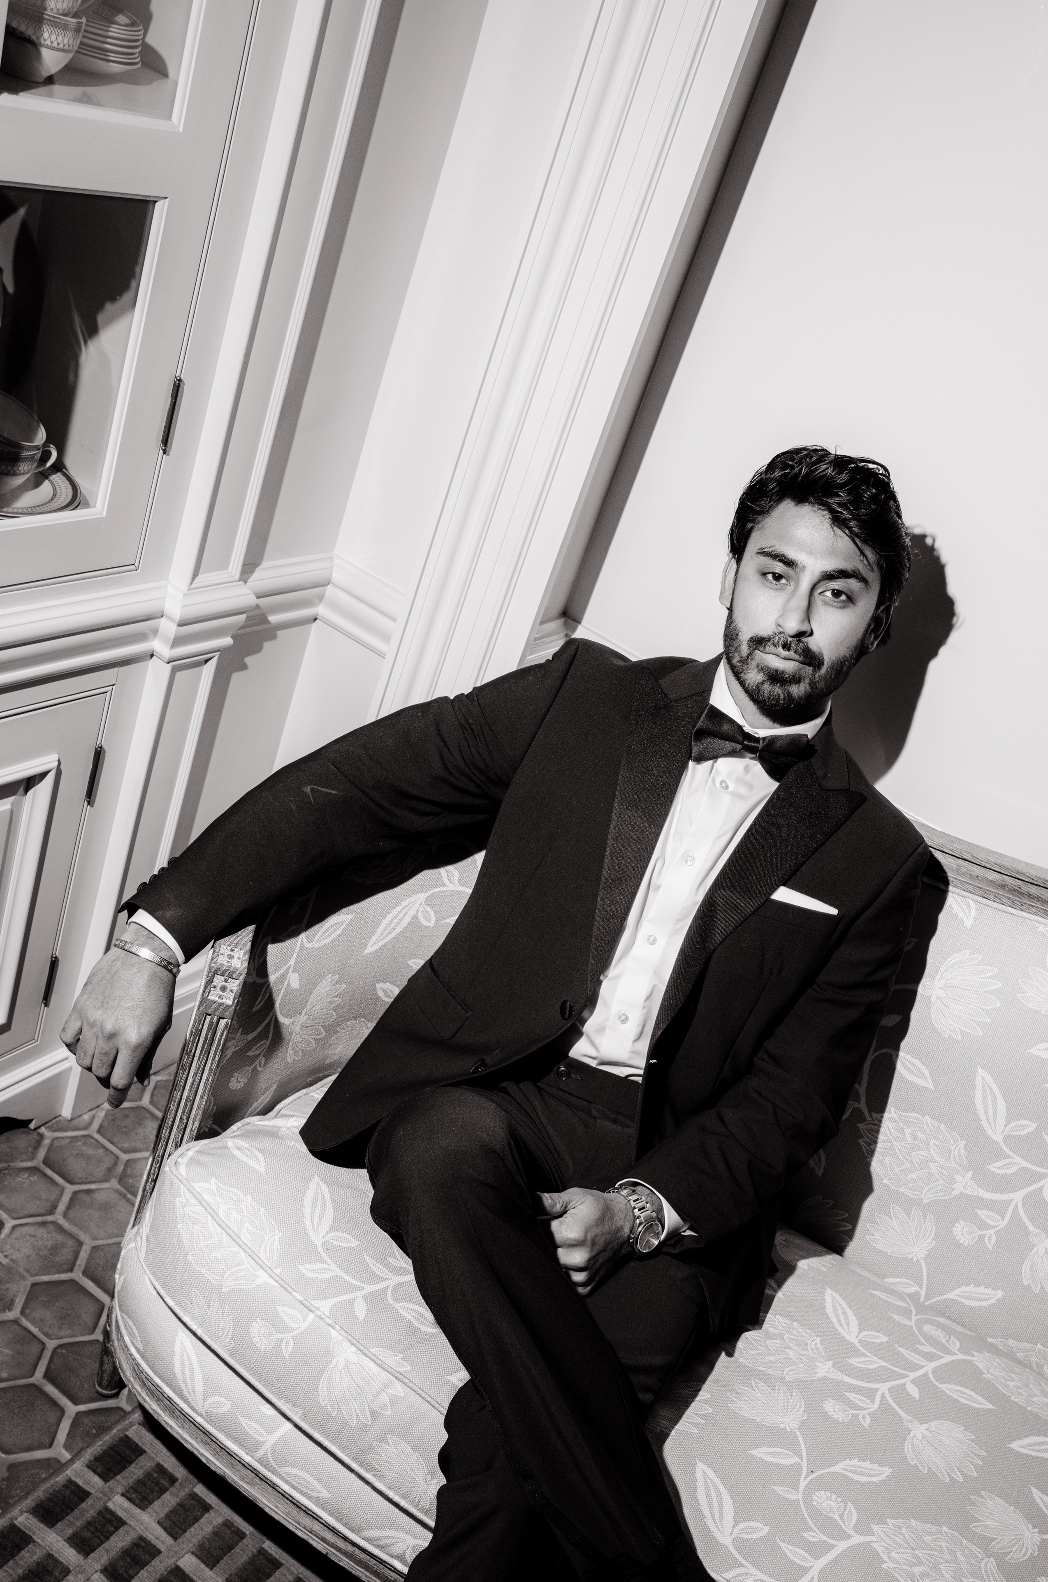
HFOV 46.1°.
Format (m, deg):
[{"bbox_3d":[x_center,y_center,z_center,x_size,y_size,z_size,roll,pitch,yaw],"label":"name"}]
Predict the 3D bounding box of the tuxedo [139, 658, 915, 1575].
[{"bbox_3d":[-0.015,0.327,1.386,0.690,0.890,0.660,29,26,16],"label":"tuxedo"}]

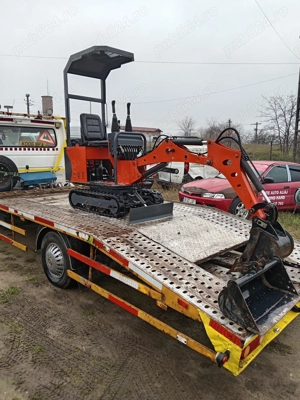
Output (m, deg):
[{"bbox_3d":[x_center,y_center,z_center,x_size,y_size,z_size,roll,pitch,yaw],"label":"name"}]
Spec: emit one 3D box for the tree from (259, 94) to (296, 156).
[{"bbox_3d":[10.200,-5.950,25.000,3.100,5.000,2.900,0,8,0],"label":"tree"}]

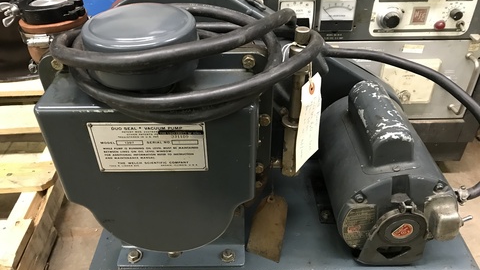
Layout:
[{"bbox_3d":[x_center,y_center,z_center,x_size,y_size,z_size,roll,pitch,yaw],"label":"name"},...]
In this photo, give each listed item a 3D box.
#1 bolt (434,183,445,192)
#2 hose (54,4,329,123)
[{"bbox_3d":[0.290,0.076,0.565,0.014,0.013,0.012,0,37,0],"label":"bolt"},{"bbox_3d":[-0.046,-0.091,0.453,0.321,0.081,0.178,0,37,0],"label":"hose"}]

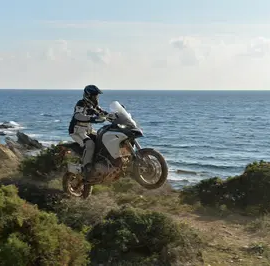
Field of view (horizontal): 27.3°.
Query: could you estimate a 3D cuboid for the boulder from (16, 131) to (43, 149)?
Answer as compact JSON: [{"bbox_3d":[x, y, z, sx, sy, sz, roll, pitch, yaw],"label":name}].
[{"bbox_3d":[-8.553,0.551,45.000,2.300,1.450,1.700,-1,5,-11],"label":"boulder"}]

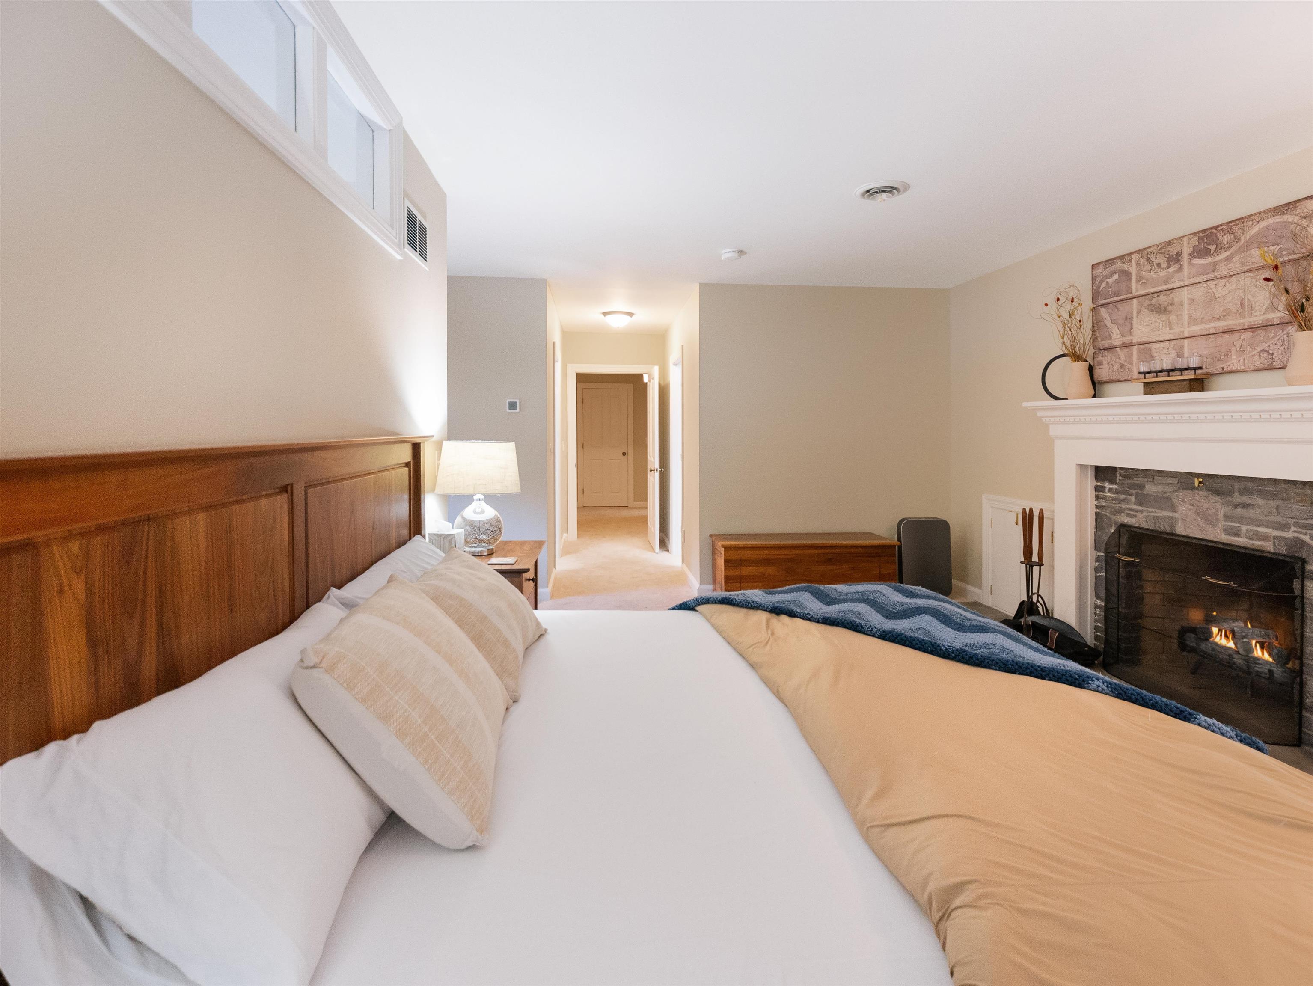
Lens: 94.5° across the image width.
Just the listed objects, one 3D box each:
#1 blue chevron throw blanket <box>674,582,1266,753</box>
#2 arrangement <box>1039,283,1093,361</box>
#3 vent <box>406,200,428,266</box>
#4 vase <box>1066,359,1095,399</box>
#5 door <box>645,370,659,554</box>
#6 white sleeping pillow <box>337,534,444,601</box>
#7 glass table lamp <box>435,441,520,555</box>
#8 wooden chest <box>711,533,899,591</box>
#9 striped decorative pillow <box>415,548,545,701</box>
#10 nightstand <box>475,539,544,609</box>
[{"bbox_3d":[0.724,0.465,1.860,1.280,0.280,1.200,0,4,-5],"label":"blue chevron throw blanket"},{"bbox_3d":[2.437,-1.010,3.620,0.240,0.470,0.260,0,4,-5],"label":"arrangement"},{"bbox_3d":[-1.003,-1.078,2.555,0.020,0.203,0.355,0,4,-5],"label":"vent"},{"bbox_3d":[2.511,-0.671,3.590,0.140,0.235,0.140,0,4,-5],"label":"vase"},{"bbox_3d":[-0.043,-0.396,6.890,0.045,2.000,0.800,0,4,-5],"label":"door"},{"bbox_3d":[-0.703,0.343,1.880,0.180,0.460,0.840,-43,7,-1],"label":"white sleeping pillow"},{"bbox_3d":[-0.828,0.021,2.810,0.385,0.525,0.385,0,4,-5],"label":"glass table lamp"},{"bbox_3d":[1.131,0.604,4.730,1.340,0.500,0.420,0,4,-5],"label":"wooden chest"},{"bbox_3d":[-0.533,0.369,1.850,0.460,0.170,0.510,44,-1,-7],"label":"striped decorative pillow"},{"bbox_3d":[-0.779,0.660,2.770,0.460,0.775,0.580,0,4,-5],"label":"nightstand"}]

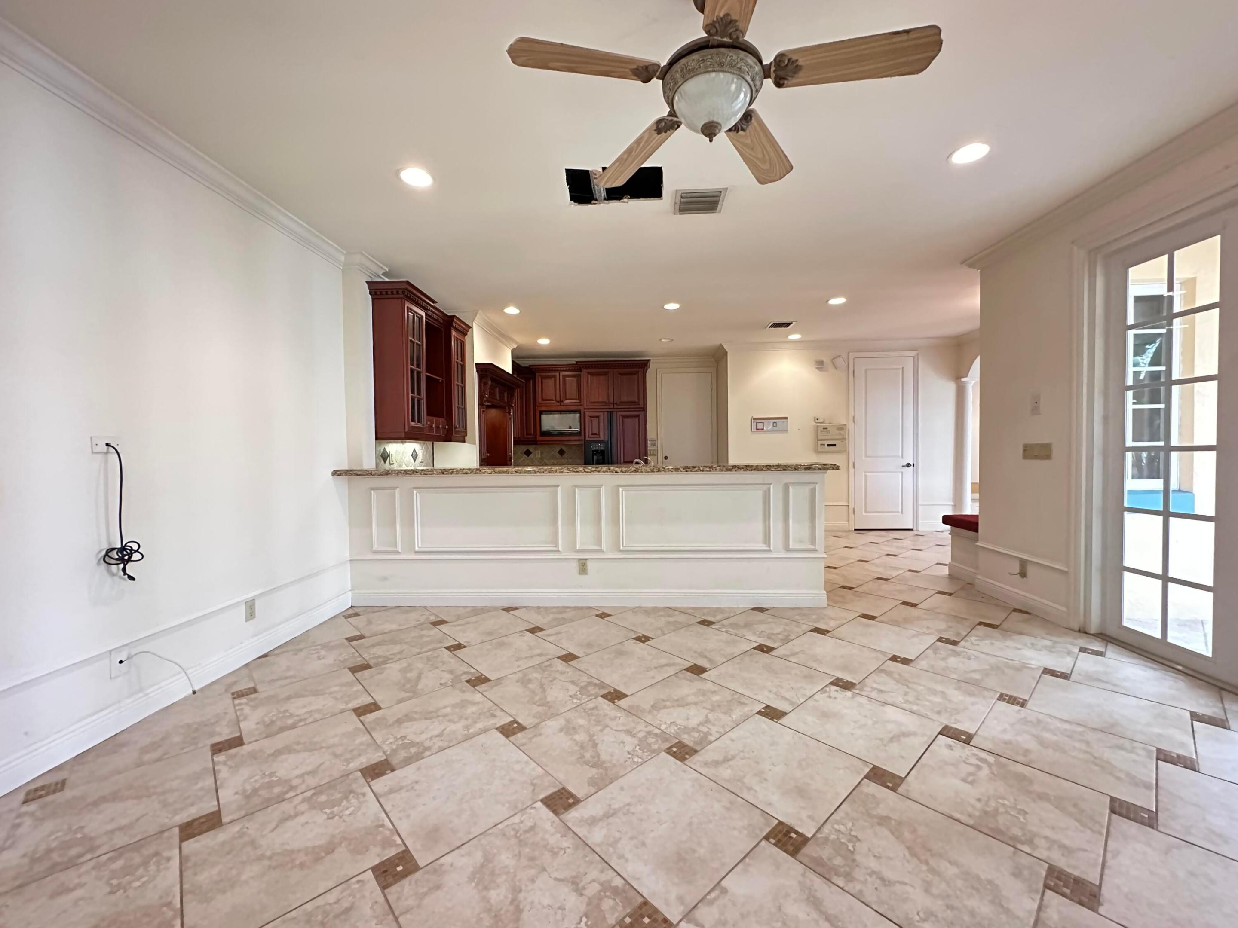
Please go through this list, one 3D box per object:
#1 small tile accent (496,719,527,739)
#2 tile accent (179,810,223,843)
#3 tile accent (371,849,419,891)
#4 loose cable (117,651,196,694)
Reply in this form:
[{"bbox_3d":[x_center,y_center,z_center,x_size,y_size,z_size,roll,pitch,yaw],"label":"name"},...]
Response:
[{"bbox_3d":[-0.465,1.151,2.163,0.102,0.010,0.102,1,2,45],"label":"small tile accent"},{"bbox_3d":[-1.354,1.178,1.625,0.102,0.010,0.102,1,2,45],"label":"tile accent"},{"bbox_3d":[-0.644,1.174,1.441,0.102,0.010,0.102,1,2,45],"label":"tile accent"},{"bbox_3d":[-2.150,1.006,2.346,0.050,0.315,0.343,-1,2,2],"label":"loose cable"}]

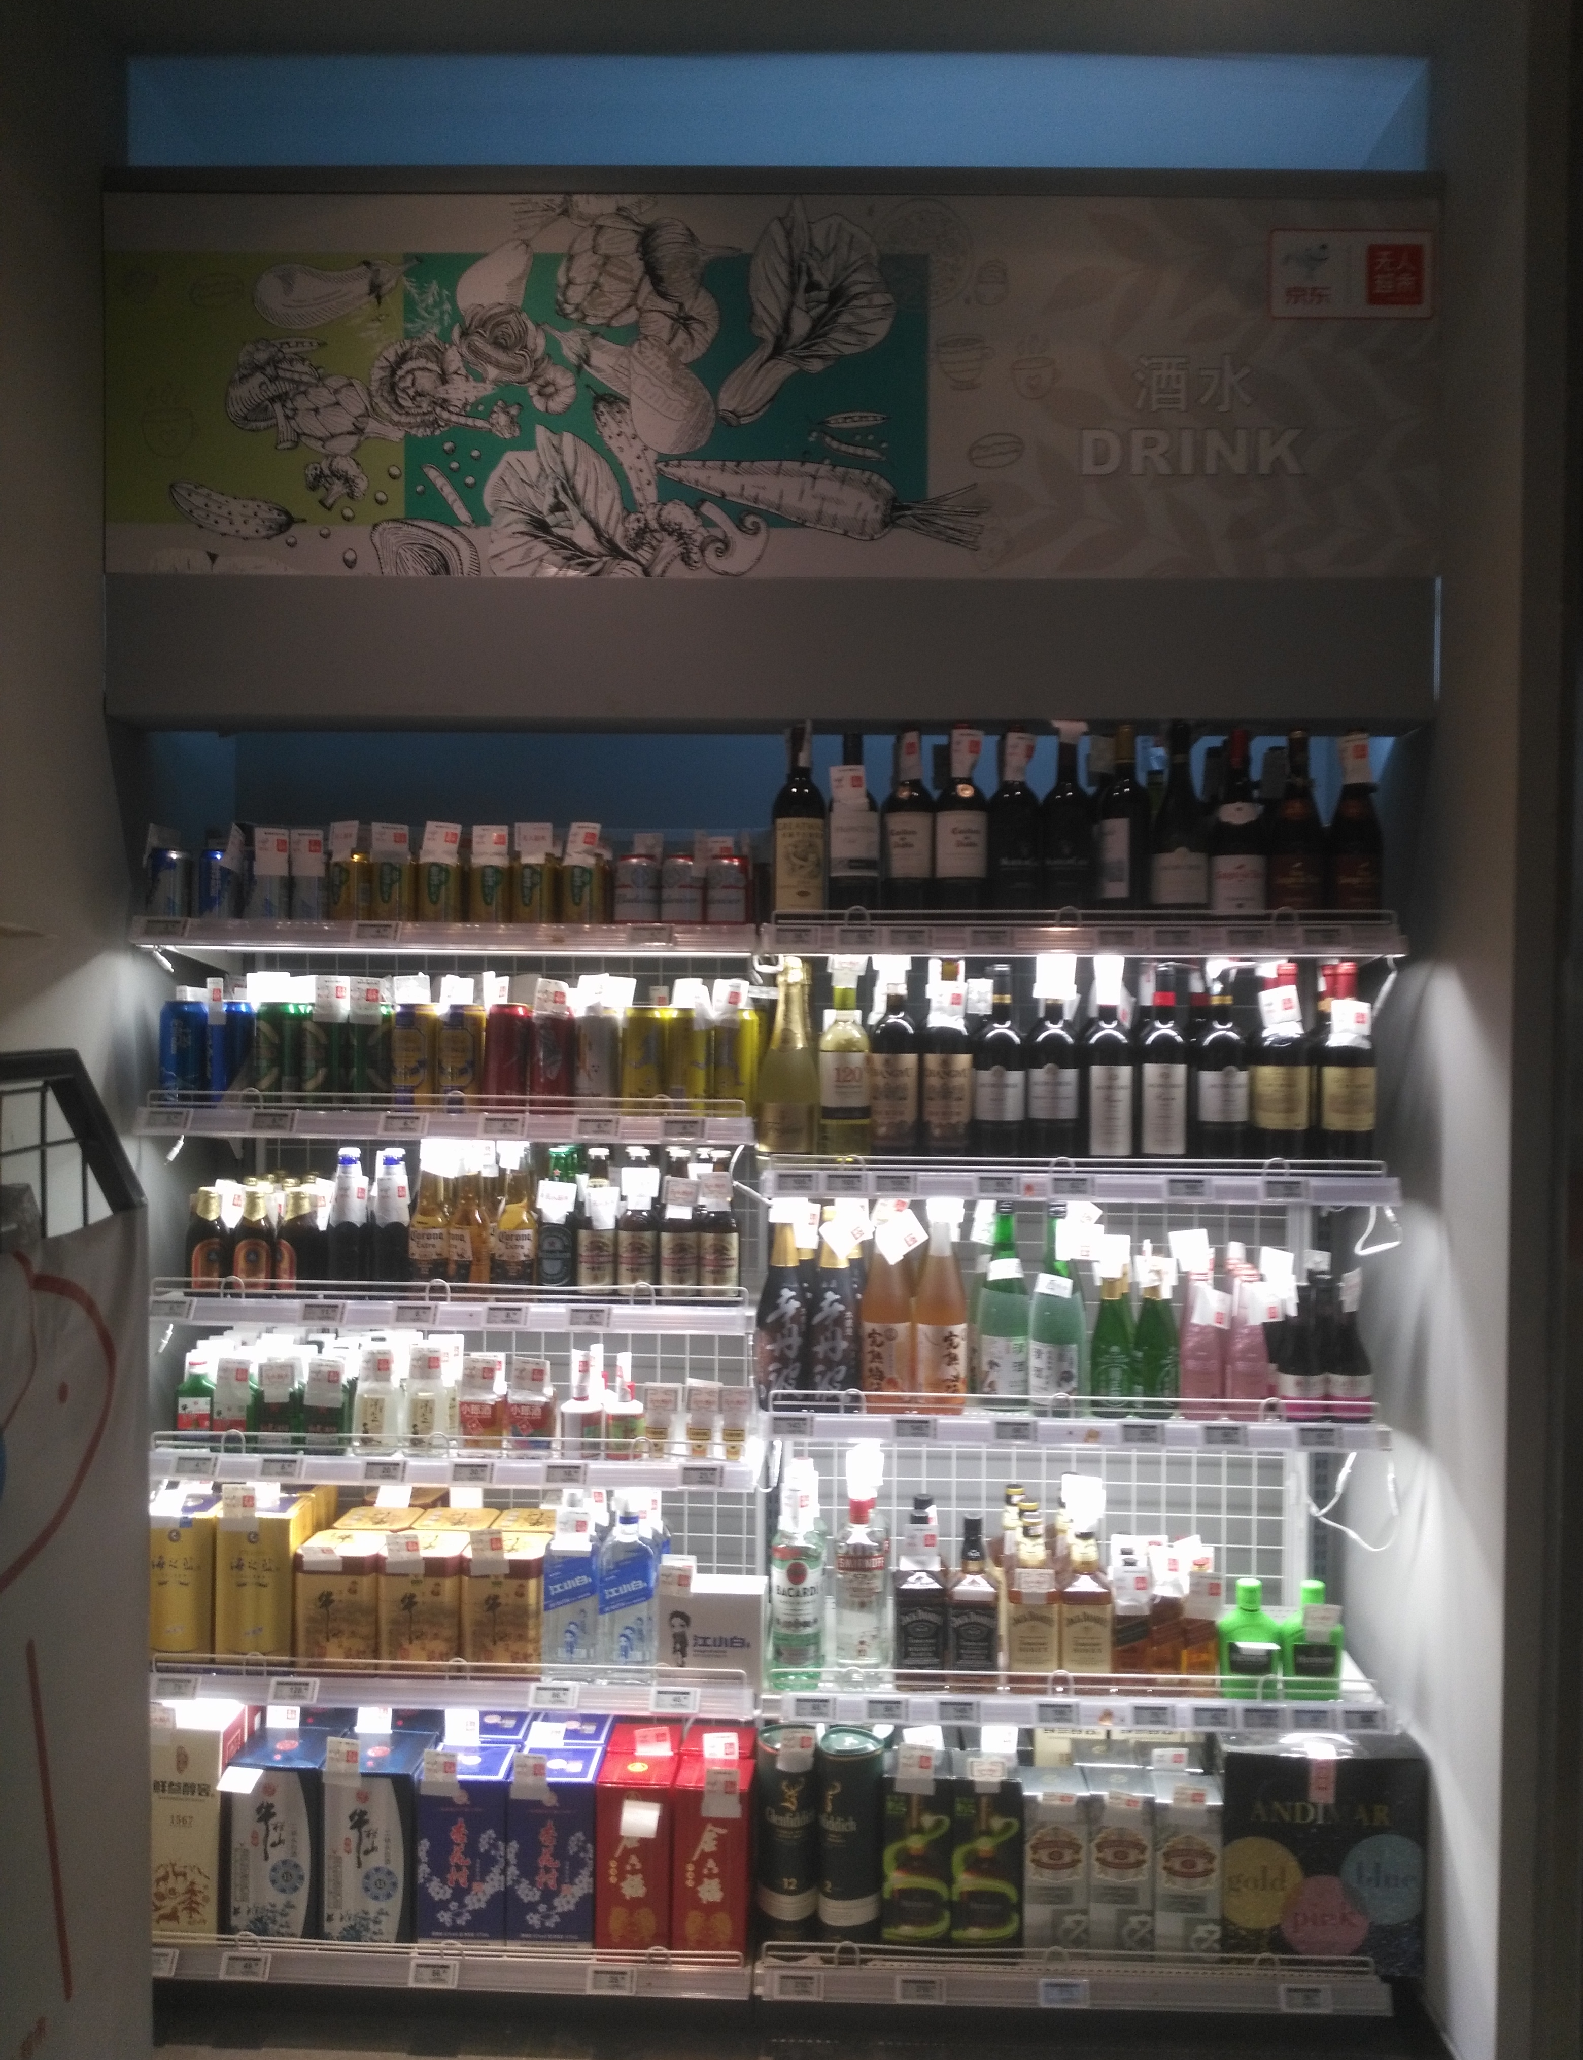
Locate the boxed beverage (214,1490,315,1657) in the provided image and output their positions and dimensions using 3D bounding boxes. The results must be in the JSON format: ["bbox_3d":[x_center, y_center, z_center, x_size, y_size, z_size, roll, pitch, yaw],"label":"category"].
[{"bbox_3d":[-0.793,0.834,2.576,0.111,0.231,0.105,1,1,2],"label":"boxed beverage"}]

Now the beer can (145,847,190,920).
[{"bbox_3d":[-0.920,-0.210,2.522,0.066,0.117,0.066,0,2,0],"label":"beer can"}]

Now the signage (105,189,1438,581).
[{"bbox_3d":[-0.042,-0.989,2.639,2.048,0.586,0.040,1,1,2],"label":"signage"}]

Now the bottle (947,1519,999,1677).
[{"bbox_3d":[0.272,0.854,2.558,0.076,0.246,0.076,0,2,3],"label":"bottle"}]

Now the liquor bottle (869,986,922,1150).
[{"bbox_3d":[0.154,0.047,2.529,0.075,0.296,0.075,1,2,2],"label":"liquor bottle"}]

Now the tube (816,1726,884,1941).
[{"bbox_3d":[0.090,1.229,2.585,0.094,0.307,0.094,0,2,0],"label":"tube"}]

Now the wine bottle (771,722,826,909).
[{"bbox_3d":[0.012,-0.296,2.503,0.076,0.305,0.076,1,1,2],"label":"wine bottle"}]

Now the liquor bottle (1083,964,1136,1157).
[{"bbox_3d":[0.475,0.054,2.540,0.076,0.307,0.076,1,1,1],"label":"liquor bottle"}]

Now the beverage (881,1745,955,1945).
[{"bbox_3d":[0.187,1.225,2.540,0.103,0.269,0.100,1,1,1],"label":"beverage"}]

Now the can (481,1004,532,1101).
[{"bbox_3d":[-0.412,0.044,2.489,0.067,0.163,0.067,1,1,0],"label":"can"}]

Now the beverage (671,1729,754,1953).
[{"bbox_3d":[-0.117,1.230,2.537,0.107,0.257,0.102,0,2,1],"label":"beverage"}]

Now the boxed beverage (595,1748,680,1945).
[{"bbox_3d":[-0.228,1.232,2.545,0.109,0.261,0.098,1,2,2],"label":"boxed beverage"}]

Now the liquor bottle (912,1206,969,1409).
[{"bbox_3d":[0.223,0.413,2.527,0.075,0.304,0.075,1,2,2],"label":"liquor bottle"}]

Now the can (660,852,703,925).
[{"bbox_3d":[-0.159,-0.199,2.506,0.066,0.117,0.066,0,2,0],"label":"can"}]

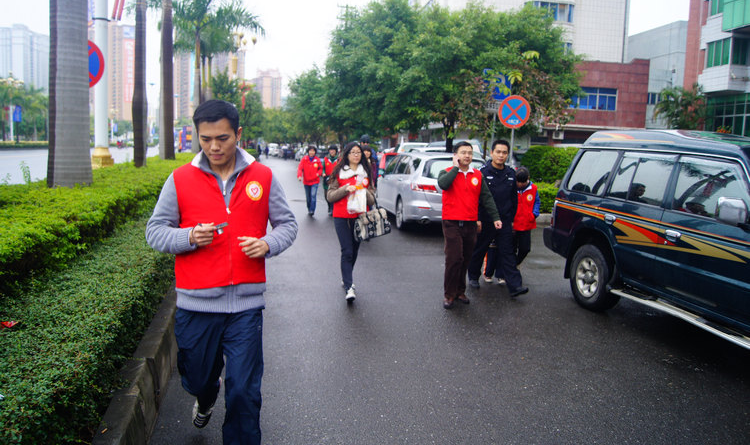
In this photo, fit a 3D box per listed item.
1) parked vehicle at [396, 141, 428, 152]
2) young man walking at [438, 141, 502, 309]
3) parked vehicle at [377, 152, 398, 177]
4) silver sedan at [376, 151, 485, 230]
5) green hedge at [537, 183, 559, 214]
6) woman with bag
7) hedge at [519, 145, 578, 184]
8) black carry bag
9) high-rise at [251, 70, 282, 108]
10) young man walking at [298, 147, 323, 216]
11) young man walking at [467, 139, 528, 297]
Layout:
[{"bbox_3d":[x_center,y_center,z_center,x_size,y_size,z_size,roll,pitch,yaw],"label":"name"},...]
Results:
[{"bbox_3d":[1.218,-2.294,22.691,1.750,1.750,4.400,2,7,-3],"label":"parked vehicle"},{"bbox_3d":[0.970,0.021,5.914,0.580,1.720,0.420,2,7,-5],"label":"young man walking"},{"bbox_3d":[0.636,-1.522,18.755,1.700,1.470,4.400,1,7,-9],"label":"parked vehicle"},{"bbox_3d":[1.216,-0.787,12.919,1.800,1.550,4.800,1,7,-9],"label":"silver sedan"},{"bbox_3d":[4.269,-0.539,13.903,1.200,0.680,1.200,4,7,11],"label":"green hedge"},{"bbox_3d":[-0.243,0.001,5.945,0.520,1.660,0.450,1,7,-11],"label":"woman with bag"},{"bbox_3d":[4.917,-1.268,15.609,2.000,1.698,1.600,4,7,11],"label":"hedge"},{"bbox_3d":[-0.026,0.000,5.850,0.380,0.360,0.190,-14,12,-18],"label":"black carry bag"},{"bbox_3d":[-101.736,-106.069,524.575,26.000,71.584,24.000,0,8,-17],"label":"high-rise"},{"bbox_3d":[-1.583,-1.032,13.748,0.600,1.610,0.450,1,7,-9],"label":"young man walking"},{"bbox_3d":[1.489,-0.062,6.595,0.550,1.750,0.550,2,7,-3],"label":"young man walking"}]

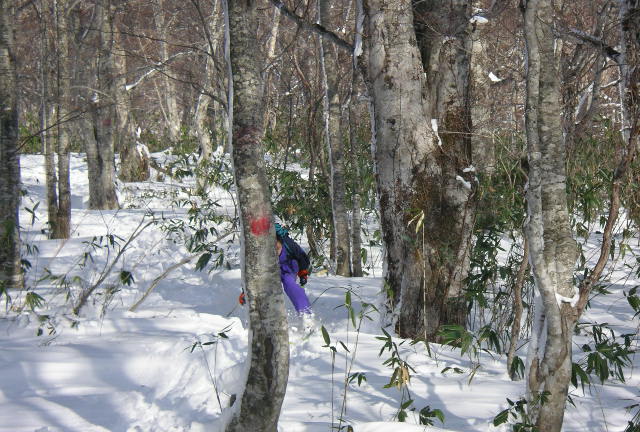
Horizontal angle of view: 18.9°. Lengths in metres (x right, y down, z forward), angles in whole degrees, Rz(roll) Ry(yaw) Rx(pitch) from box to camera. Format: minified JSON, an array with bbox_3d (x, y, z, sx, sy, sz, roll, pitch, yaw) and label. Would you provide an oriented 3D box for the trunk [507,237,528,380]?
[{"bbox_3d":[1.438,0.673,14.000,0.120,1.060,0.100,5,2,0],"label":"trunk"}]

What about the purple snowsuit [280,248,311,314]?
[{"bbox_3d":[-0.369,0.660,20.000,0.550,0.900,0.450,2,3,37],"label":"purple snowsuit"}]

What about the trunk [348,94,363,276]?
[{"bbox_3d":[0.425,-0.377,23.000,0.130,2.200,0.120,-3,2,0],"label":"trunk"}]

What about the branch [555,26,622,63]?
[{"bbox_3d":[2.943,-1.873,21.000,0.780,0.140,0.180,25,2,0],"label":"branch"}]

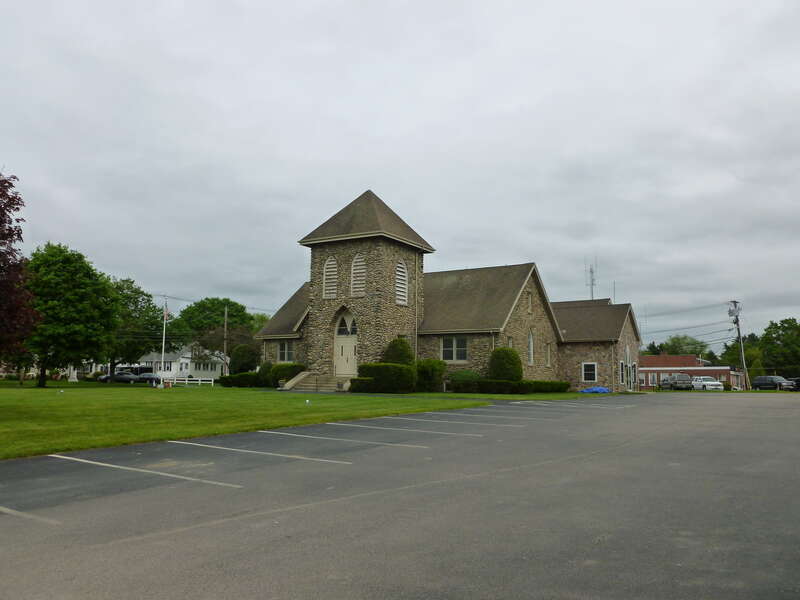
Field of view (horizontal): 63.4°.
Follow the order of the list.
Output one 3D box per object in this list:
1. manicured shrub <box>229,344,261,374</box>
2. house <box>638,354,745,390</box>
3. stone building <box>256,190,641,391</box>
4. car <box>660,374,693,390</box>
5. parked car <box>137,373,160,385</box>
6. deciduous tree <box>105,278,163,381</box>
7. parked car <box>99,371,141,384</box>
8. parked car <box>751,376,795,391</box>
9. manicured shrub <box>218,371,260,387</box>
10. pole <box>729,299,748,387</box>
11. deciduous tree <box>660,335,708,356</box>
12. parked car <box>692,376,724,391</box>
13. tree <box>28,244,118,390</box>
[{"bbox_3d":[-12.106,5.173,50.314,2.800,3.420,2.800,2,-7,-13],"label":"manicured shrub"},{"bbox_3d":[38.377,9.998,90.386,17.000,5.000,13.000,-4,-8,30],"label":"house"},{"bbox_3d":[4.285,0.568,51.084,23.660,12.830,32.640,-4,-8,30],"label":"stone building"},{"bbox_3d":[31.794,9.595,74.396,1.920,1.900,4.900,-1,-7,7],"label":"car"},{"bbox_3d":[-32.831,10.058,83.075,4.600,1.440,1.800,-2,-6,21],"label":"parked car"},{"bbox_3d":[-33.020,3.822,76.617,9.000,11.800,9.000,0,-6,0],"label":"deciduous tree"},{"bbox_3d":[-34.542,9.606,79.576,4.850,1.460,1.830,4,-7,-32],"label":"parked car"},{"bbox_3d":[47.399,10.558,82.093,1.950,1.780,4.900,2,-6,-16],"label":"parked car"},{"bbox_3d":[-12.026,5.974,48.557,4.000,1.100,1.300,-3,-7,30],"label":"manicured shrub"},{"bbox_3d":[40.233,5.447,76.415,1.500,10.630,1.200,-7,-8,29],"label":"pole"},{"bbox_3d":[58.477,12.364,132.512,9.000,9.800,9.000,0,-6,0],"label":"deciduous tree"},{"bbox_3d":[35.711,9.755,74.882,1.830,1.720,4.600,0,-7,4],"label":"parked car"},{"bbox_3d":[-23.165,1.001,45.643,6.300,10.240,6.300,4,-8,-27],"label":"tree"}]

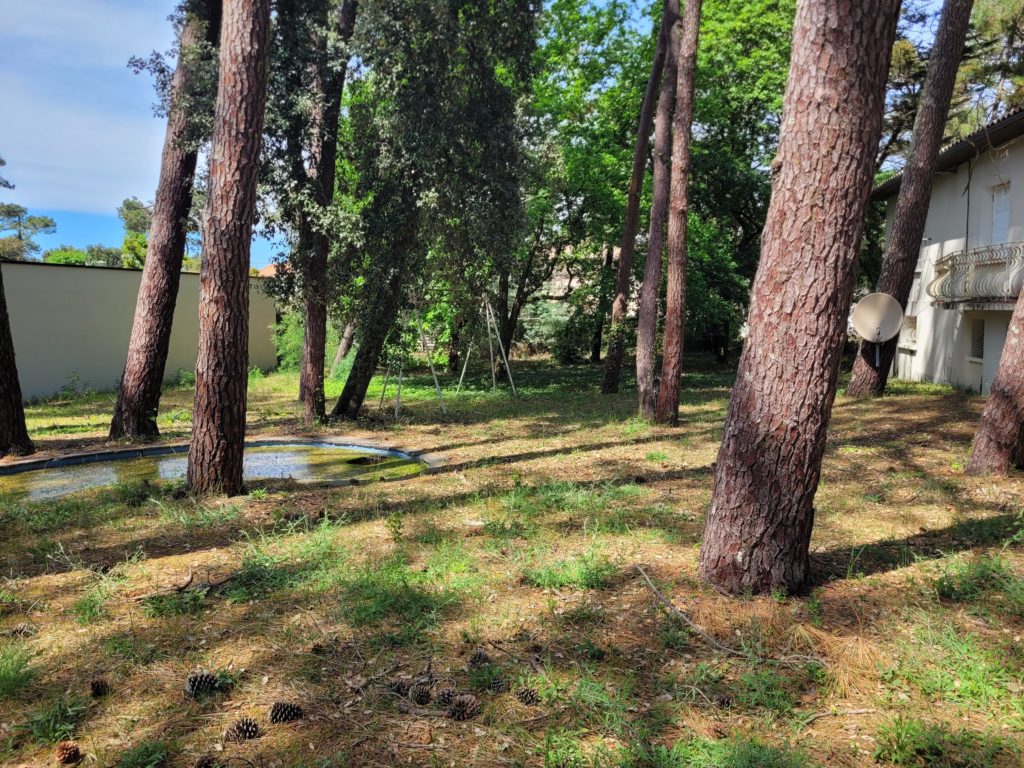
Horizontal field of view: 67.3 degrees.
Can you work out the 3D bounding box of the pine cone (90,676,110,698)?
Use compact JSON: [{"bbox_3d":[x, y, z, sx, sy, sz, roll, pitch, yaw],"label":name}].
[{"bbox_3d":[-1.674,1.235,3.129,0.085,0.085,0.095,-3,6,-29],"label":"pine cone"}]

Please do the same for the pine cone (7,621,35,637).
[{"bbox_3d":[-2.381,1.185,3.727,0.140,0.080,0.095,-4,6,-33],"label":"pine cone"}]

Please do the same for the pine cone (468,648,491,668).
[{"bbox_3d":[-0.143,1.206,3.378,0.100,0.085,0.110,0,5,-3],"label":"pine cone"}]

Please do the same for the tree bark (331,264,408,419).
[{"bbox_3d":[-2.109,-0.632,11.483,0.384,2.440,0.384,19,5,-11],"label":"tree bark"}]

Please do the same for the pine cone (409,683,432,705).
[{"bbox_3d":[-0.365,1.234,3.066,0.095,0.088,0.115,-1,5,-7],"label":"pine cone"}]

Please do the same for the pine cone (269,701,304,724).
[{"bbox_3d":[-0.858,1.250,2.927,0.132,0.085,0.092,-1,5,-8],"label":"pine cone"}]

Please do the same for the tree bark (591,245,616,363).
[{"bbox_3d":[2.598,-2.275,21.848,0.300,3.301,0.300,7,5,6],"label":"tree bark"}]

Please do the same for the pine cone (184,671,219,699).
[{"bbox_3d":[-1.267,1.226,3.138,0.140,0.098,0.105,-2,6,-23],"label":"pine cone"}]

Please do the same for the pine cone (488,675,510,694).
[{"bbox_3d":[-0.055,1.227,3.141,0.098,0.085,0.105,0,5,-1],"label":"pine cone"}]

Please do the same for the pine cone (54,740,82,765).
[{"bbox_3d":[-1.534,1.274,2.660,0.100,0.092,0.110,-3,6,-31],"label":"pine cone"}]

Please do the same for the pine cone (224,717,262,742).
[{"bbox_3d":[-0.978,1.259,2.802,0.138,0.092,0.100,-1,5,-12],"label":"pine cone"}]

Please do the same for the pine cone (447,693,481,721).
[{"bbox_3d":[-0.186,1.239,2.954,0.128,0.098,0.115,-1,5,-10],"label":"pine cone"}]

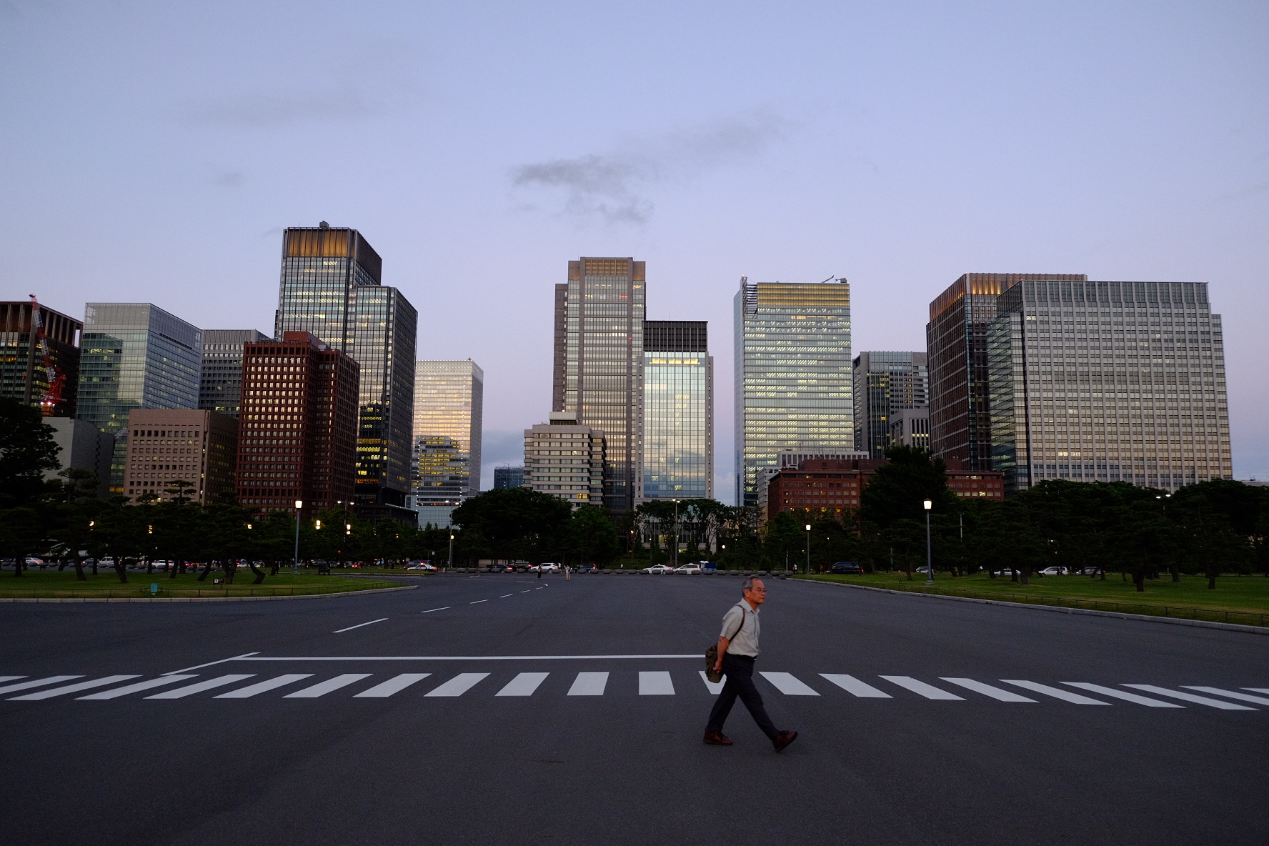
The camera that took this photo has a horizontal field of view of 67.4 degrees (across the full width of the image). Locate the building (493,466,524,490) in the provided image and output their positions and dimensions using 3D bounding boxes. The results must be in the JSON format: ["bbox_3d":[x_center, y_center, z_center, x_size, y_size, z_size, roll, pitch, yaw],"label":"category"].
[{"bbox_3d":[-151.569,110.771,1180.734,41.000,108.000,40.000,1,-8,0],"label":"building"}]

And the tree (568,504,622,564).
[{"bbox_3d":[-7.473,21.254,174.725,9.651,12.249,9.265,1,-8,0],"label":"tree"}]

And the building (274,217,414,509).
[{"bbox_3d":[-180.360,-15.511,595.959,73.000,198.000,61.000,1,-8,0],"label":"building"}]

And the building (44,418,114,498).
[{"bbox_3d":[-277.825,32.551,462.523,25.000,64.500,42.000,1,-8,0],"label":"building"}]

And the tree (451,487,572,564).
[{"bbox_3d":[-23.006,19.798,176.924,22.519,15.439,21.619,1,-8,0],"label":"tree"}]

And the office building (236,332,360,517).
[{"bbox_3d":[-161.149,14.814,457.550,40.000,100.500,51.000,1,-8,0],"label":"office building"}]

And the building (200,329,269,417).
[{"bbox_3d":[-265.655,14.939,636.067,37.000,147.000,55.000,1,-8,0],"label":"building"}]

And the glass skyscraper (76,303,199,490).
[{"bbox_3d":[-309.834,7.296,594.664,38.500,150.000,71.000,1,-8,0],"label":"glass skyscraper"}]

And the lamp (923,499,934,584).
[{"bbox_3d":[23.367,9.338,75.462,0.680,6.714,0.680,1,-8,0],"label":"lamp"}]

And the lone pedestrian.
[{"bbox_3d":[1.121,2.316,9.234,0.850,1.630,0.500,-2,-8,18],"label":"lone pedestrian"}]

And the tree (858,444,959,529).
[{"bbox_3d":[52.483,16.405,181.529,19.010,24.452,18.249,1,-8,0],"label":"tree"}]

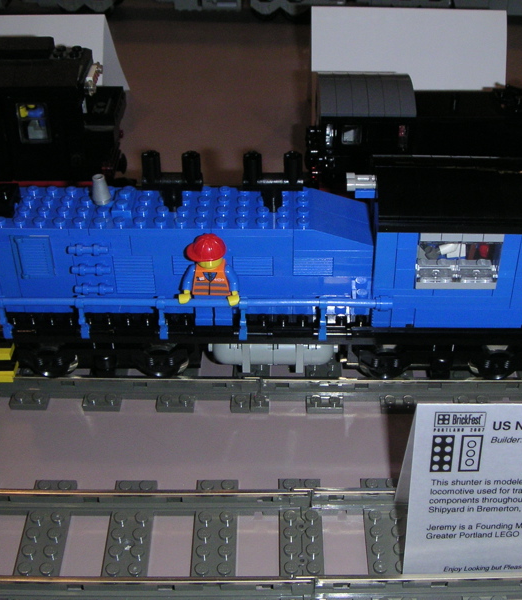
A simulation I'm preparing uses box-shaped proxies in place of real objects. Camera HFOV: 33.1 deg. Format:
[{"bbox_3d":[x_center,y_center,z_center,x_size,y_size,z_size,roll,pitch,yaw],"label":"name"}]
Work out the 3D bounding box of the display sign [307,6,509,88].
[{"bbox_3d":[0.102,-0.174,0.616,0.137,0.065,0.042,1,37,2],"label":"display sign"}]

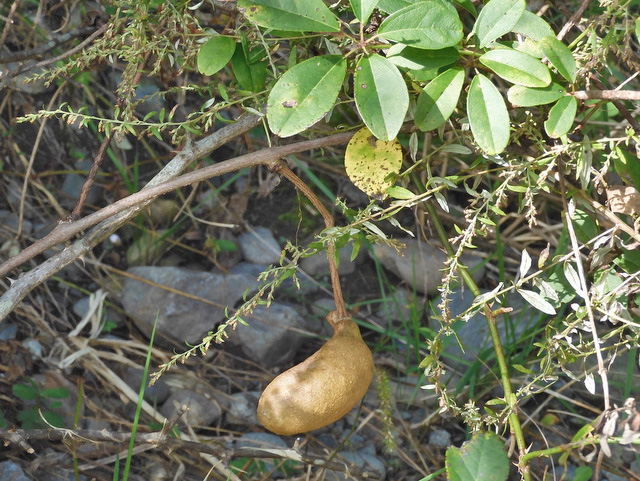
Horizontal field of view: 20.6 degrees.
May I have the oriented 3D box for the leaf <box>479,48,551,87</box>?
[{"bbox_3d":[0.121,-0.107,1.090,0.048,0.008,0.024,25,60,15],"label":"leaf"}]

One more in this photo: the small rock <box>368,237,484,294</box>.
[{"bbox_3d":[0.093,0.023,1.480,0.101,0.037,0.051,0,32,0],"label":"small rock"}]

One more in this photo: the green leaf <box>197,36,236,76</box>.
[{"bbox_3d":[-0.063,-0.115,1.100,0.019,0.008,0.032,31,69,0],"label":"green leaf"}]

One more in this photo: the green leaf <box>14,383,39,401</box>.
[{"bbox_3d":[-0.228,0.117,1.360,0.020,0.005,0.018,2,41,2],"label":"green leaf"}]

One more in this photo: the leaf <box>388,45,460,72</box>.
[{"bbox_3d":[0.066,-0.118,1.120,0.047,0.009,0.031,0,53,0],"label":"leaf"}]

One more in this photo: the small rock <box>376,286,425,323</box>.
[{"bbox_3d":[0.067,0.053,1.440,0.044,0.025,0.033,0,32,0],"label":"small rock"}]

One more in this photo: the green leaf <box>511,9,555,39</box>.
[{"bbox_3d":[0.129,-0.132,1.080,0.038,0.019,0.009,30,-1,0],"label":"green leaf"}]

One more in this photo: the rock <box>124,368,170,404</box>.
[{"bbox_3d":[-0.141,0.118,1.431,0.037,0.029,0.032,-4,35,-6],"label":"rock"}]

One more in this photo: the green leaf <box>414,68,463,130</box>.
[{"bbox_3d":[0.076,-0.088,1.100,0.023,0.008,0.051,29,73,24],"label":"green leaf"}]

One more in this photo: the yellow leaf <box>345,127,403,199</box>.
[{"bbox_3d":[0.034,-0.050,1.120,0.036,0.008,0.048,1,76,0],"label":"yellow leaf"}]

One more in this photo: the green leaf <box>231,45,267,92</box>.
[{"bbox_3d":[-0.047,-0.108,1.100,0.022,0.009,0.035,-17,71,-4],"label":"green leaf"}]

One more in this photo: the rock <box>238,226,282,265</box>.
[{"bbox_3d":[-0.050,0.005,1.500,0.038,0.029,0.029,0,32,0],"label":"rock"}]

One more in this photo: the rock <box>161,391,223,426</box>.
[{"bbox_3d":[-0.104,0.135,1.411,0.048,0.024,0.041,-3,35,-5],"label":"rock"}]

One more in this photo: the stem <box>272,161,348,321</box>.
[{"bbox_3d":[-0.006,0.000,1.100,0.048,0.110,0.022,0,32,0],"label":"stem"}]

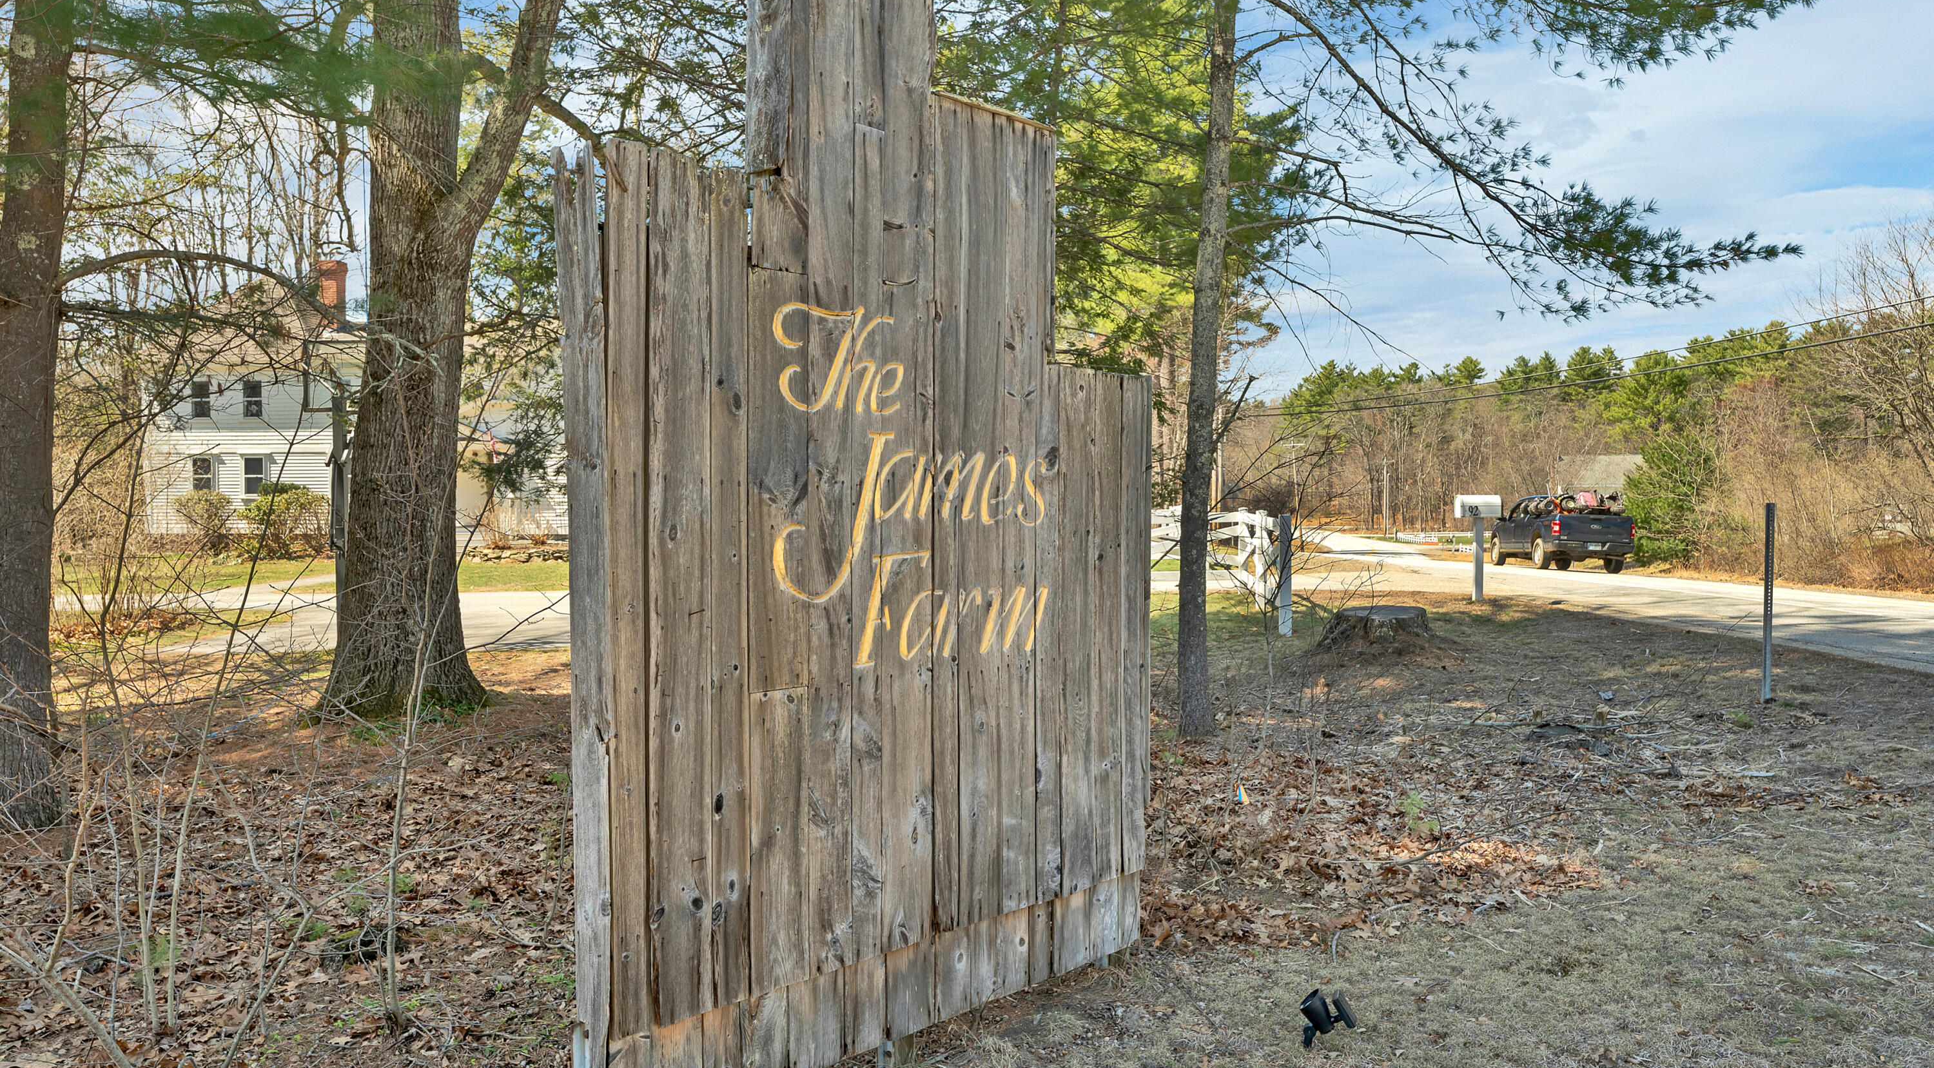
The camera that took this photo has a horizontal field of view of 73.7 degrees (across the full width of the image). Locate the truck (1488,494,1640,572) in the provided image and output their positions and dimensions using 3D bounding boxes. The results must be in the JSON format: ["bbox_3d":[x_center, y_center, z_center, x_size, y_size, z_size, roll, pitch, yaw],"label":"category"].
[{"bbox_3d":[16.000,0.000,35.100,2.050,1.970,5.850,2,1,6],"label":"truck"}]

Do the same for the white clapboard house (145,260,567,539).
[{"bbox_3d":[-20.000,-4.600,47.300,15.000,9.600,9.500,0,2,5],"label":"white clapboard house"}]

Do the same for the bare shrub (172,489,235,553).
[{"bbox_3d":[-24.300,-0.420,41.000,2.000,2.000,1.900,0,2,0],"label":"bare shrub"}]

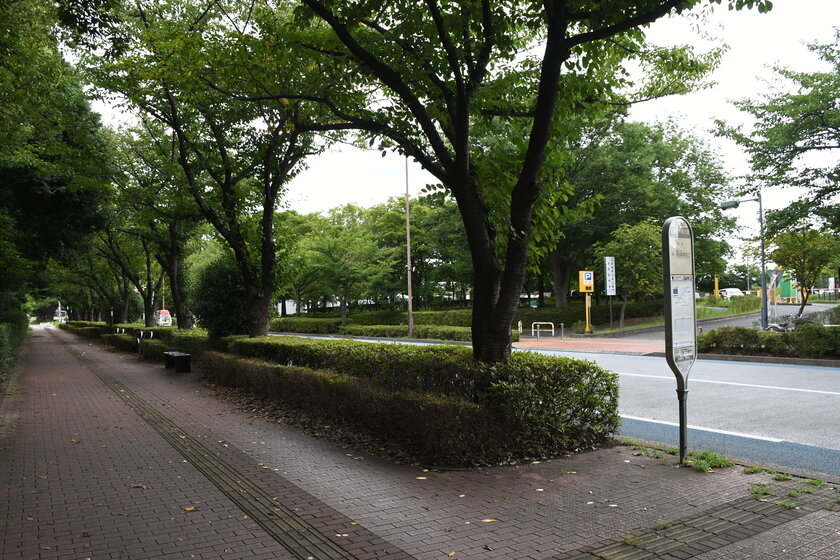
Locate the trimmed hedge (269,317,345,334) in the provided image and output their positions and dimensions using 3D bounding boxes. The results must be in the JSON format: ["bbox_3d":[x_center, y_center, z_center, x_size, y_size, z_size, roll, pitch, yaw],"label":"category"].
[{"bbox_3d":[-9.130,3.639,49.422,1.300,0.920,14.000,0,-3,-32],"label":"trimmed hedge"}]

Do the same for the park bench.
[{"bbox_3d":[-6.747,2.307,17.632,0.450,0.440,1.850,0,-3,-32],"label":"park bench"}]

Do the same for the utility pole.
[{"bbox_3d":[-0.565,-1.949,34.324,0.240,10.200,0.240,0,-3,-32],"label":"utility pole"}]

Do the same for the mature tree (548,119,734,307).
[{"bbox_3d":[15.832,-4.761,46.500,12.000,13.800,12.500,0,-3,-32],"label":"mature tree"}]

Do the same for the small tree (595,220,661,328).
[{"bbox_3d":[13.569,-0.423,41.000,4.700,7.100,4.700,0,-3,-32],"label":"small tree"}]

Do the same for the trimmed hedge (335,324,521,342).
[{"bbox_3d":[-0.689,2.921,35.143,1.300,0.570,17.500,0,-3,-32],"label":"trimmed hedge"}]

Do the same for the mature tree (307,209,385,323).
[{"bbox_3d":[-5.239,-0.633,44.300,5.600,8.800,5.600,-1,-3,0],"label":"mature tree"}]

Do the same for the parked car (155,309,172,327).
[{"bbox_3d":[-34.567,5.167,85.000,1.750,2.100,4.600,0,-3,-32],"label":"parked car"}]

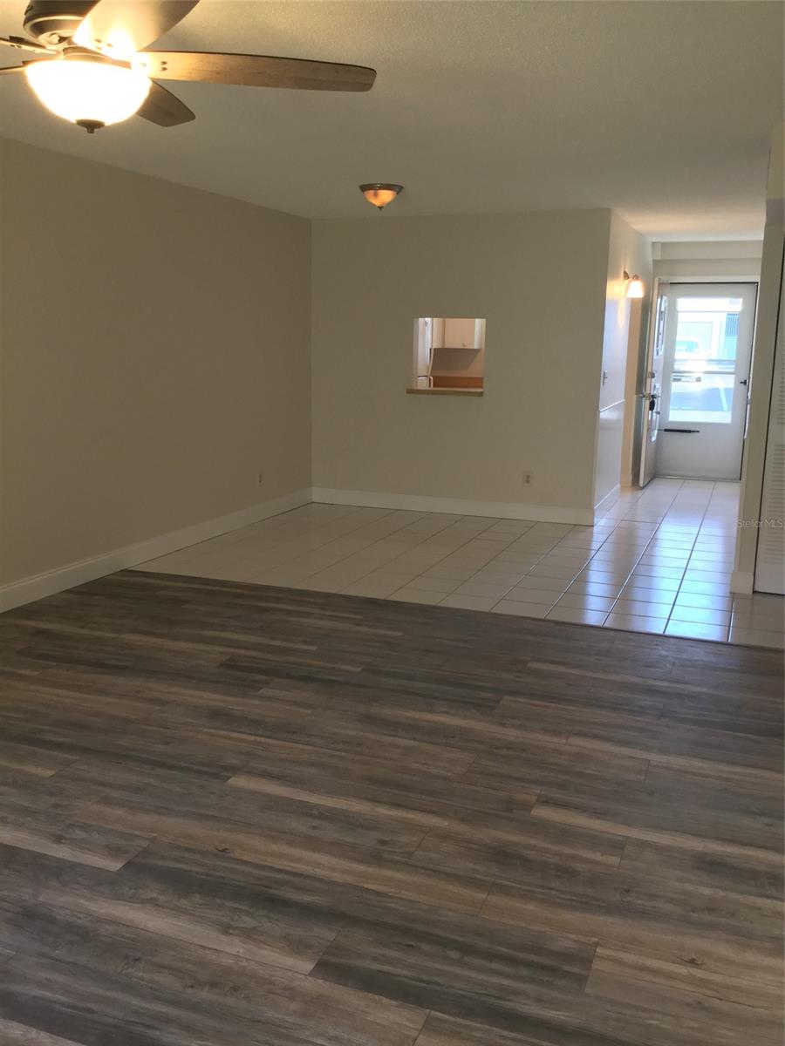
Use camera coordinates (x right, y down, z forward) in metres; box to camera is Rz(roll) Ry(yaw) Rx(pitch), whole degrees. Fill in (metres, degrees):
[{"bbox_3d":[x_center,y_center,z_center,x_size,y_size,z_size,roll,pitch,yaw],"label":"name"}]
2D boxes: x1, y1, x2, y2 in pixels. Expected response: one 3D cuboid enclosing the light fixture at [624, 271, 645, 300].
[{"bbox_3d":[2.071,-2.043,8.018,0.170,0.230,0.145,5,12,21],"label":"light fixture"}]

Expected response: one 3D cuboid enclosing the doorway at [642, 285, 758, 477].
[{"bbox_3d":[3.314,-1.489,9.985,0.910,2.030,0.050,5,12,21],"label":"doorway"}]

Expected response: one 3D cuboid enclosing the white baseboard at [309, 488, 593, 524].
[{"bbox_3d":[0.447,-0.145,7.978,2.510,0.131,0.020,5,12,21],"label":"white baseboard"}]

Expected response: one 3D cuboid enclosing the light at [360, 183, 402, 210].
[{"bbox_3d":[-0.071,-2.125,6.151,0.300,0.160,0.300,1,11,0],"label":"light"}]

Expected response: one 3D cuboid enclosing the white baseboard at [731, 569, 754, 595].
[{"bbox_3d":[2.079,0.360,5.571,0.128,0.130,0.020,5,12,21],"label":"white baseboard"}]

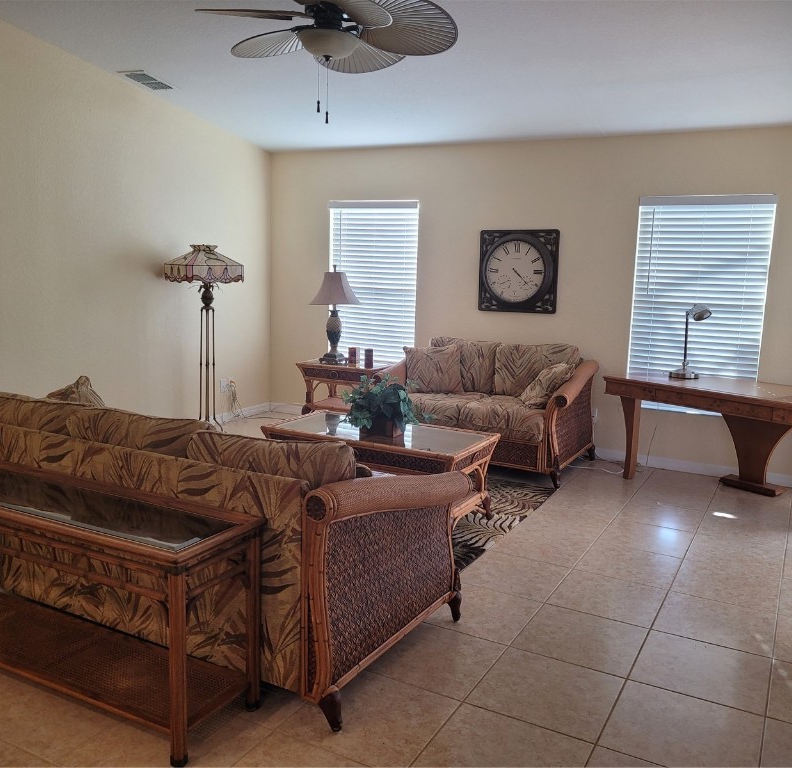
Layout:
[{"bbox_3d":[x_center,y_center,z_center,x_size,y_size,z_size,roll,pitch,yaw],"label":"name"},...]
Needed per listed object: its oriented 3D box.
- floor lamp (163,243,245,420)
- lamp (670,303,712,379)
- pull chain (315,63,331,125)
[{"bbox_3d":[-1.548,-0.344,6.321,0.510,1.575,0.510,-5,11,-38],"label":"floor lamp"},{"bbox_3d":[2.071,-0.299,5.373,0.200,0.517,0.280,-3,10,-27],"label":"lamp"},{"bbox_3d":[-0.364,-1.455,3.840,0.058,0.301,0.030,1,9,-6],"label":"pull chain"}]

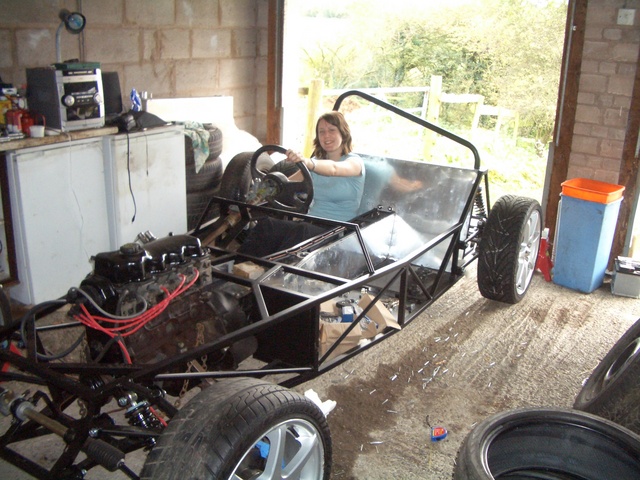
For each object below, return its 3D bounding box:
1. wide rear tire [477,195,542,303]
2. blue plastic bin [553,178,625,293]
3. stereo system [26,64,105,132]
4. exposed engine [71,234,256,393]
[{"bbox_3d":[1.055,0.053,3.567,0.200,0.595,0.595,12,21,30],"label":"wide rear tire"},{"bbox_3d":[1.585,-0.026,3.840,0.280,0.605,0.265,17,24,40],"label":"blue plastic bin"},{"bbox_3d":[-1.420,-0.800,3.640,0.300,0.322,0.270,15,23,35],"label":"stereo system"},{"bbox_3d":[-0.560,0.265,2.340,0.470,0.560,0.680,12,22,31],"label":"exposed engine"}]

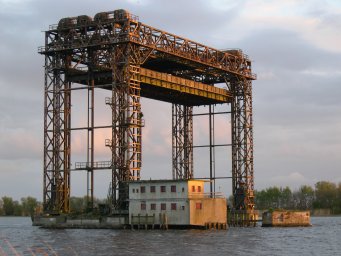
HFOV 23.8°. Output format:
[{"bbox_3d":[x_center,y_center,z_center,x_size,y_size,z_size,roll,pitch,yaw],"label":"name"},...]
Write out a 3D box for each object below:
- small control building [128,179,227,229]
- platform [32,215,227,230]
[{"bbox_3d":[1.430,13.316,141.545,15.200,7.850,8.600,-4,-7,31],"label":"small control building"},{"bbox_3d":[-7.827,16.990,146.746,37.200,2.450,9.200,-4,-7,31],"label":"platform"}]

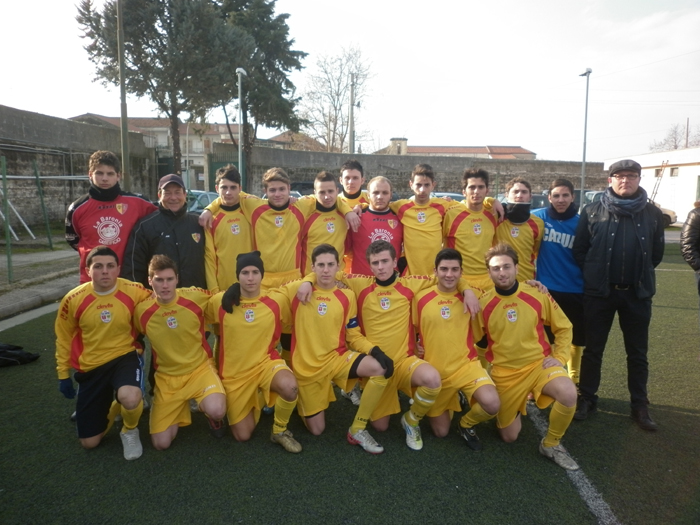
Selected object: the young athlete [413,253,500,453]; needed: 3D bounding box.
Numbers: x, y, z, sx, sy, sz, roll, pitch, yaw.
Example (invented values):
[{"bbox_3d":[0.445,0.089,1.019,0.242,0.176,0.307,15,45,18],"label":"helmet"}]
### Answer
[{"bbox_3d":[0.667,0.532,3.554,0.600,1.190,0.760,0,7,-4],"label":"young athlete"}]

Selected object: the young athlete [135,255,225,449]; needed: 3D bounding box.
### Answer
[{"bbox_3d":[-1.045,0.545,3.486,0.580,1.170,0.740,-1,7,-12],"label":"young athlete"}]

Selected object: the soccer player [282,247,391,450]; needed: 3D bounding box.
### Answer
[{"bbox_3d":[-0.069,0.497,3.704,0.660,1.200,0.800,0,7,-11],"label":"soccer player"}]

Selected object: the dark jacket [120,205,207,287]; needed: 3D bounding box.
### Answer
[{"bbox_3d":[-1.342,-0.032,4.074,0.620,0.780,0.340,-1,7,-8],"label":"dark jacket"}]

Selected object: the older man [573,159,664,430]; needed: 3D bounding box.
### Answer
[{"bbox_3d":[1.847,0.204,3.917,0.570,1.800,0.400,4,7,22],"label":"older man"}]

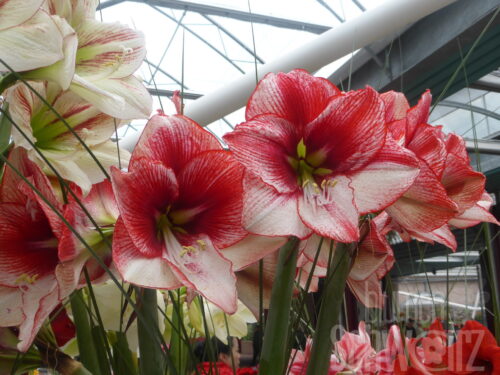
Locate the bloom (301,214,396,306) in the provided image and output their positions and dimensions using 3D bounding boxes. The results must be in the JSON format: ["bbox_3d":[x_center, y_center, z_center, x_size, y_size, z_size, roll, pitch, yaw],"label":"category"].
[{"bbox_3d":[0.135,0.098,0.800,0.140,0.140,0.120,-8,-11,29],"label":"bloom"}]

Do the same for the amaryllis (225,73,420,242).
[{"bbox_3d":[0.069,-0.029,0.565,0.182,0.168,0.110,2,-7,-6],"label":"amaryllis"}]

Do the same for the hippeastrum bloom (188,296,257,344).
[{"bbox_3d":[-0.053,0.237,1.080,0.140,0.125,0.105,4,-1,-15],"label":"hippeastrum bloom"}]

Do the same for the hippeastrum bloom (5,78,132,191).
[{"bbox_3d":[-0.206,-0.057,0.650,0.105,0.135,0.140,-4,-14,45],"label":"hippeastrum bloom"}]

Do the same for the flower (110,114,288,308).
[{"bbox_3d":[-0.056,0.027,0.575,0.165,0.185,0.115,7,-9,-23],"label":"flower"}]

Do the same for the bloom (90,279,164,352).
[{"bbox_3d":[-0.194,0.199,0.920,0.135,0.140,0.110,6,-2,-21],"label":"bloom"}]

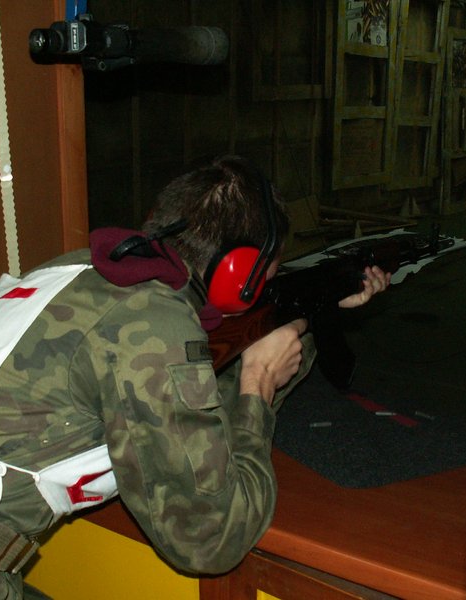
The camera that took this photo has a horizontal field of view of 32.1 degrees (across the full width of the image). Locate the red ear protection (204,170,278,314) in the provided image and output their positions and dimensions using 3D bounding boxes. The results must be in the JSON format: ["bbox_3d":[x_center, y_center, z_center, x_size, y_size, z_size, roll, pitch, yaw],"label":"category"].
[{"bbox_3d":[-0.032,-0.117,1.120,0.190,0.195,0.095,32,-1,34],"label":"red ear protection"}]

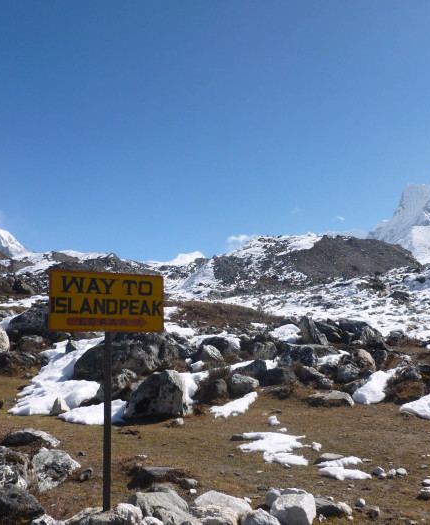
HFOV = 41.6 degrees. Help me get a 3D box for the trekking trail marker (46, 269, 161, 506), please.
[{"bbox_3d":[-0.707,0.814,3.750,0.742,1.560,0.060,2,-4,-25],"label":"trekking trail marker"}]

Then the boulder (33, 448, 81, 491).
[{"bbox_3d":[-1.280,1.675,4.600,0.384,0.340,0.340,1,-4,-15],"label":"boulder"}]

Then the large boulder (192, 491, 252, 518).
[{"bbox_3d":[0.044,1.726,4.000,0.415,0.200,0.300,0,-4,1],"label":"large boulder"}]

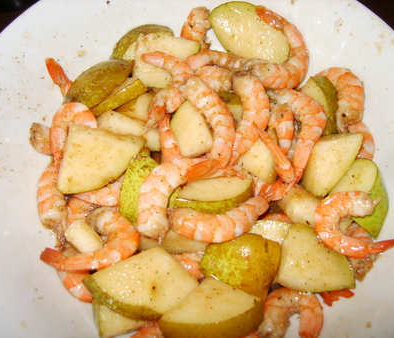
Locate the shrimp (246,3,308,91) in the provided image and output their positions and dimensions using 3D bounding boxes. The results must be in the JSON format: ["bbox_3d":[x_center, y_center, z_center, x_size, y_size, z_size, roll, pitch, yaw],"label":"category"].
[{"bbox_3d":[0.057,-0.085,0.315,0.040,0.017,0.061,7,65,3],"label":"shrimp"}]

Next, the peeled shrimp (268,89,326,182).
[{"bbox_3d":[0.064,-0.021,0.288,0.034,0.017,0.057,-2,65,-1],"label":"peeled shrimp"}]

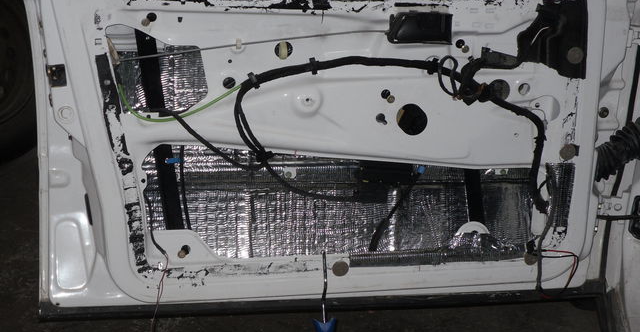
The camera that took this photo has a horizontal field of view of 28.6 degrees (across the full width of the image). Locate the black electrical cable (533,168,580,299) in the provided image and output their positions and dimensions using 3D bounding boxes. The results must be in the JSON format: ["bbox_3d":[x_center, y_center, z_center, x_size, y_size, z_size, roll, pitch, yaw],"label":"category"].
[{"bbox_3d":[0.438,0.130,2.331,0.092,0.272,0.050,-1,26,-8],"label":"black electrical cable"}]

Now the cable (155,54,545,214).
[{"bbox_3d":[0.059,-0.051,2.203,0.691,0.308,0.080,-1,26,-8],"label":"cable"}]

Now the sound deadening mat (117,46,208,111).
[{"bbox_3d":[-0.272,-0.151,2.174,0.158,0.119,0.030,-1,26,-8],"label":"sound deadening mat"}]

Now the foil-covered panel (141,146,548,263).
[{"bbox_3d":[0.053,0.073,2.320,0.761,0.242,0.080,-1,26,-8],"label":"foil-covered panel"}]

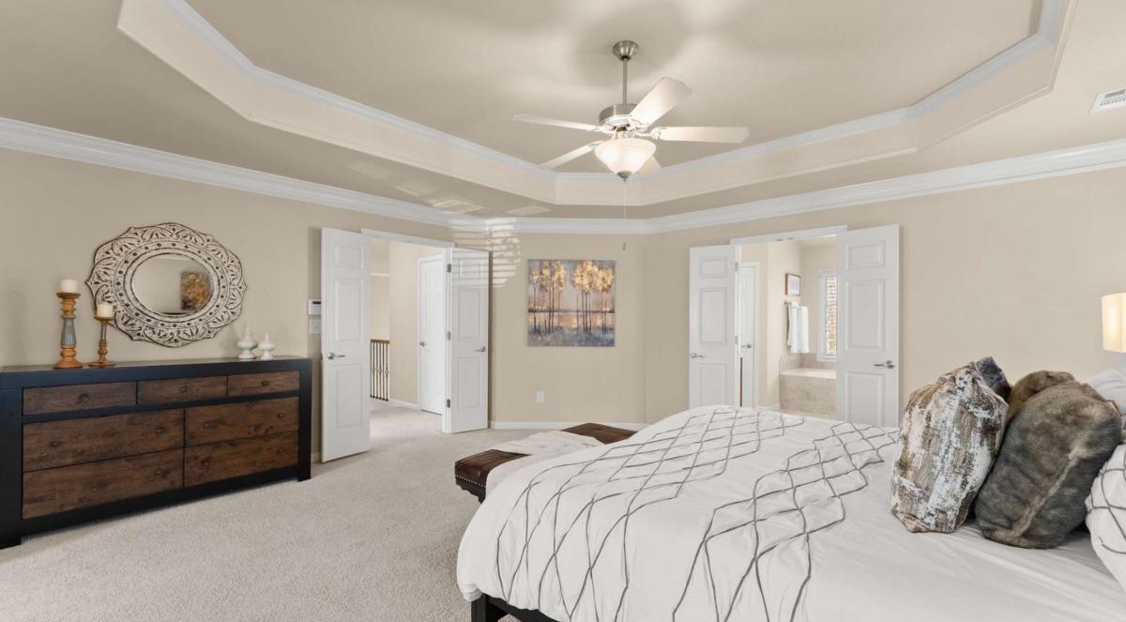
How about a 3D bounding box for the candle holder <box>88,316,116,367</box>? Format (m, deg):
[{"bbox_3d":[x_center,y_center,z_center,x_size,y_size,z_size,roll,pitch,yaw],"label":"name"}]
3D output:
[{"bbox_3d":[-2.806,0.188,2.670,0.118,0.300,0.118,2,-2,-45],"label":"candle holder"}]

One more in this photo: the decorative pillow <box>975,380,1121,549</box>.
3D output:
[{"bbox_3d":[1.335,0.375,1.220,0.200,0.430,0.450,22,13,38],"label":"decorative pillow"}]

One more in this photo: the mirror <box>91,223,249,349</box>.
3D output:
[{"bbox_3d":[-2.810,-0.186,3.165,0.890,0.900,0.040,2,-2,-45],"label":"mirror"}]

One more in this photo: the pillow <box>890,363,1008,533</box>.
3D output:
[{"bbox_3d":[1.120,0.355,1.250,0.190,0.440,0.440,16,9,39],"label":"pillow"}]

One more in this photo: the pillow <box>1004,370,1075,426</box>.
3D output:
[{"bbox_3d":[1.600,0.385,1.500,0.180,0.430,0.450,18,10,38],"label":"pillow"}]

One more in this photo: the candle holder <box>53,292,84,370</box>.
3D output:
[{"bbox_3d":[-2.935,0.117,2.600,0.118,0.435,0.118,2,-2,-45],"label":"candle holder"}]

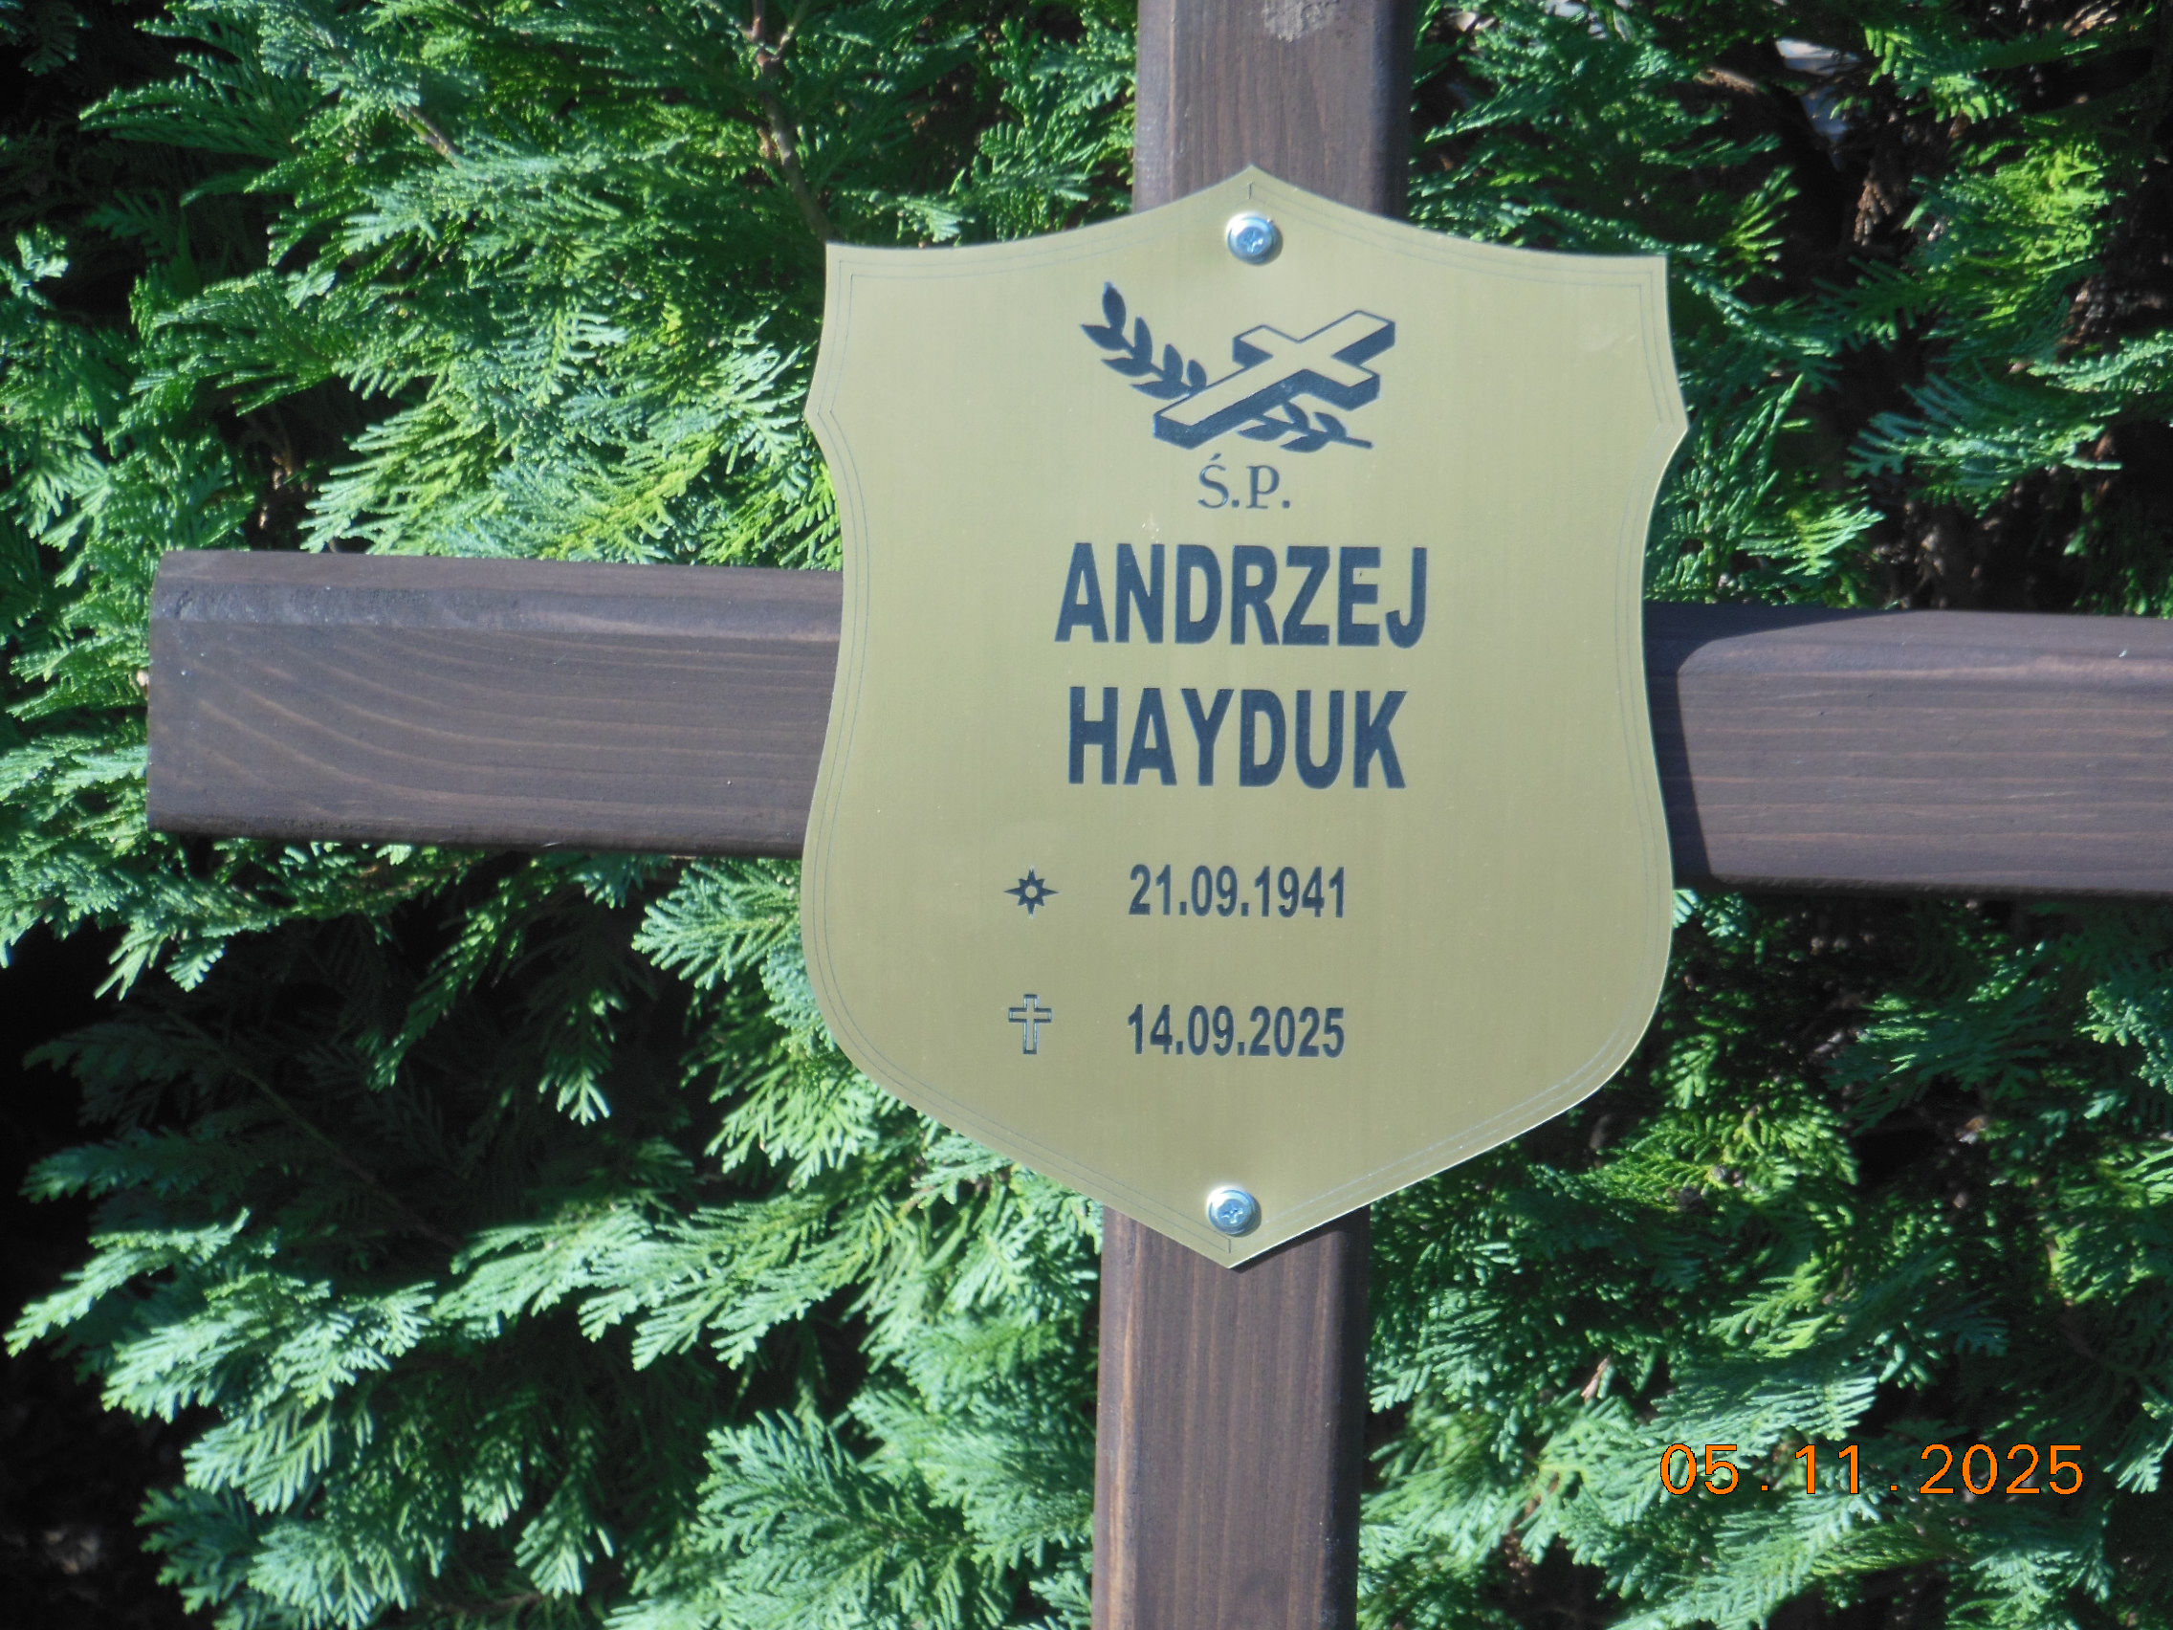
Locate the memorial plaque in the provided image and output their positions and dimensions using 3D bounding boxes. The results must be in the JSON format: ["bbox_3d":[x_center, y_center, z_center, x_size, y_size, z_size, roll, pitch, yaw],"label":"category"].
[{"bbox_3d":[0.035,-0.022,3.110,0.200,0.252,0.003,1,11,0],"label":"memorial plaque"}]

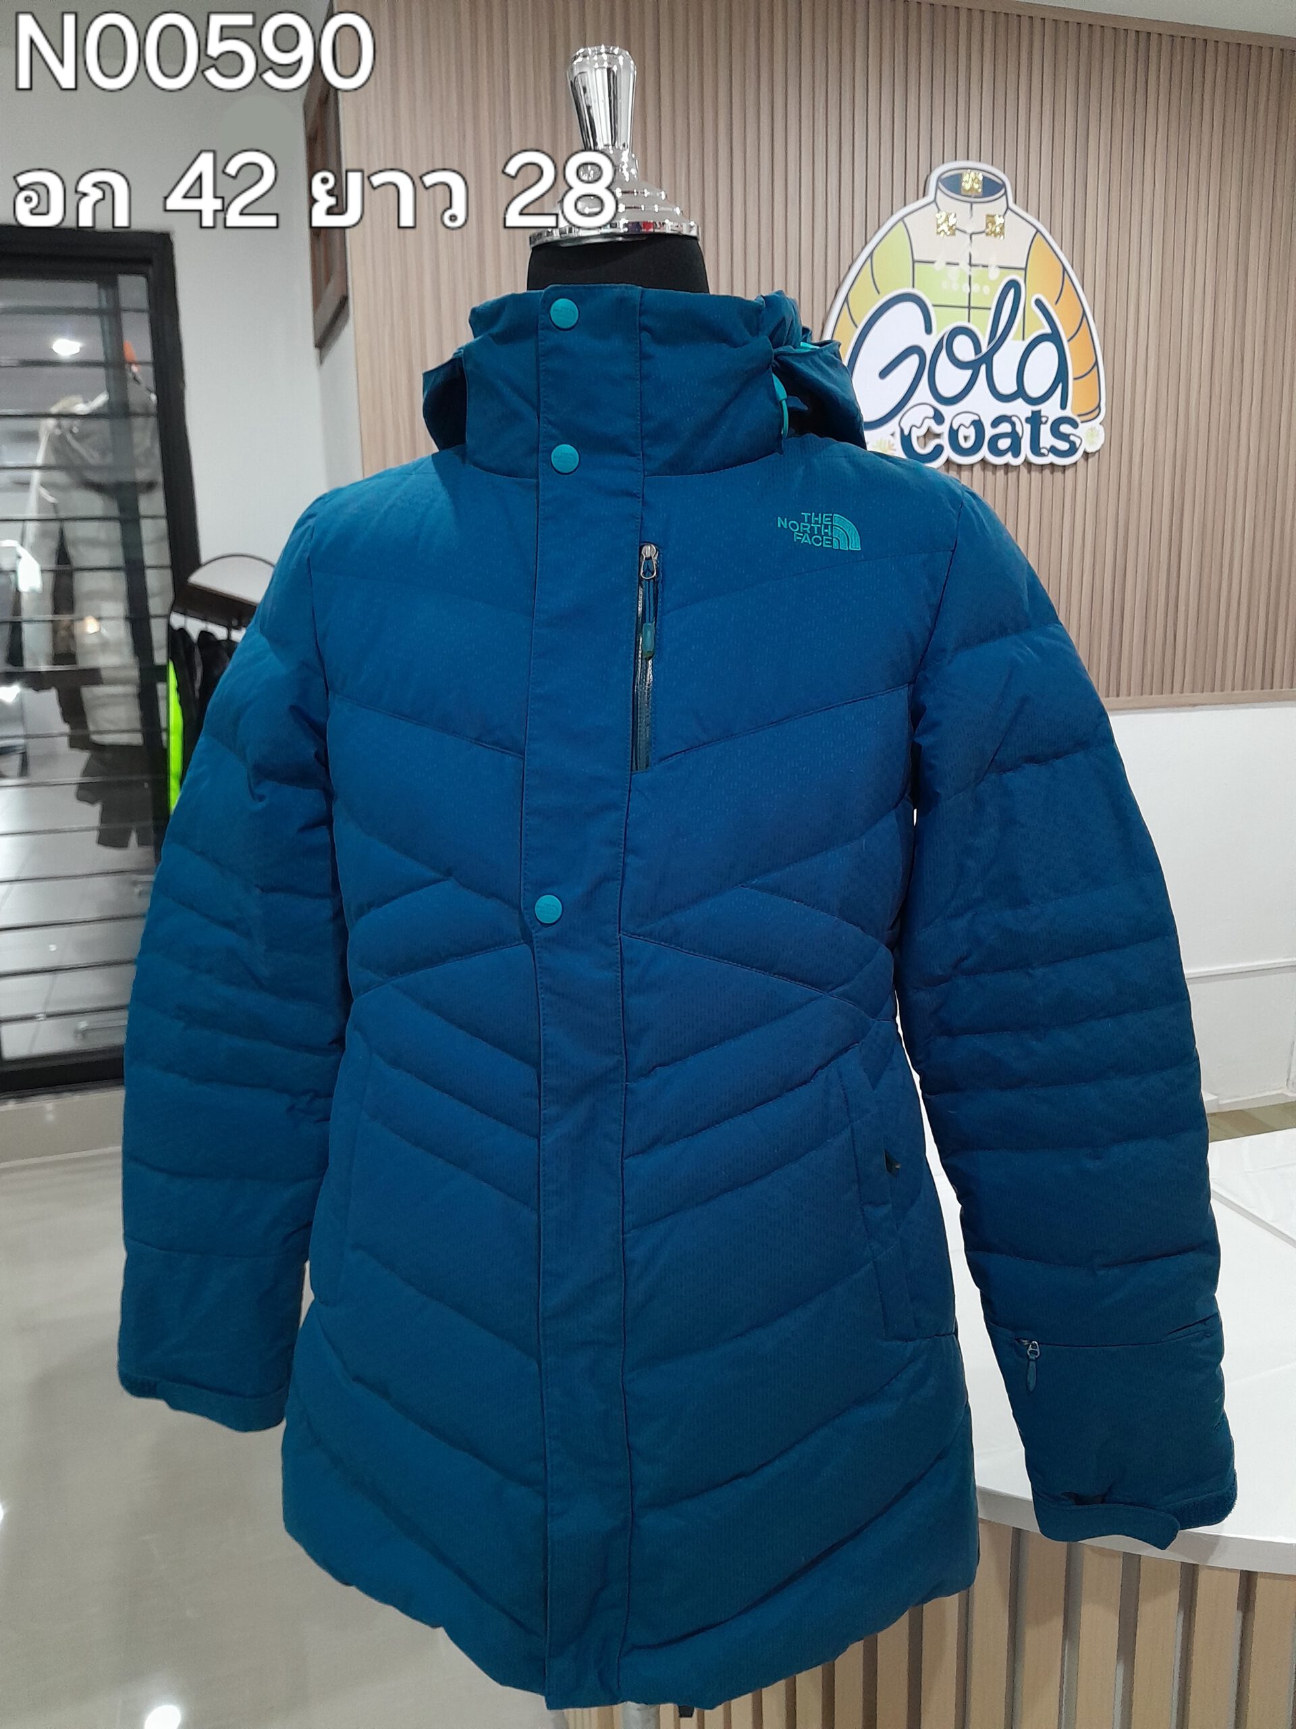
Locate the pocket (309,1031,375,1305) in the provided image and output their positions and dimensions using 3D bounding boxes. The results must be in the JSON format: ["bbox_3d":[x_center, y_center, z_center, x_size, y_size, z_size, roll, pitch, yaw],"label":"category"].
[{"bbox_3d":[-0.192,0.194,0.818,0.014,0.170,0.029,2,8,-41],"label":"pocket"}]

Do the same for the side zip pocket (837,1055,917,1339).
[{"bbox_3d":[0.137,0.199,0.775,0.029,0.168,0.014,-13,6,-37],"label":"side zip pocket"}]

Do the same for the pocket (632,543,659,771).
[{"bbox_3d":[-0.001,-0.109,0.686,0.014,0.119,0.010,2,1,1],"label":"pocket"}]

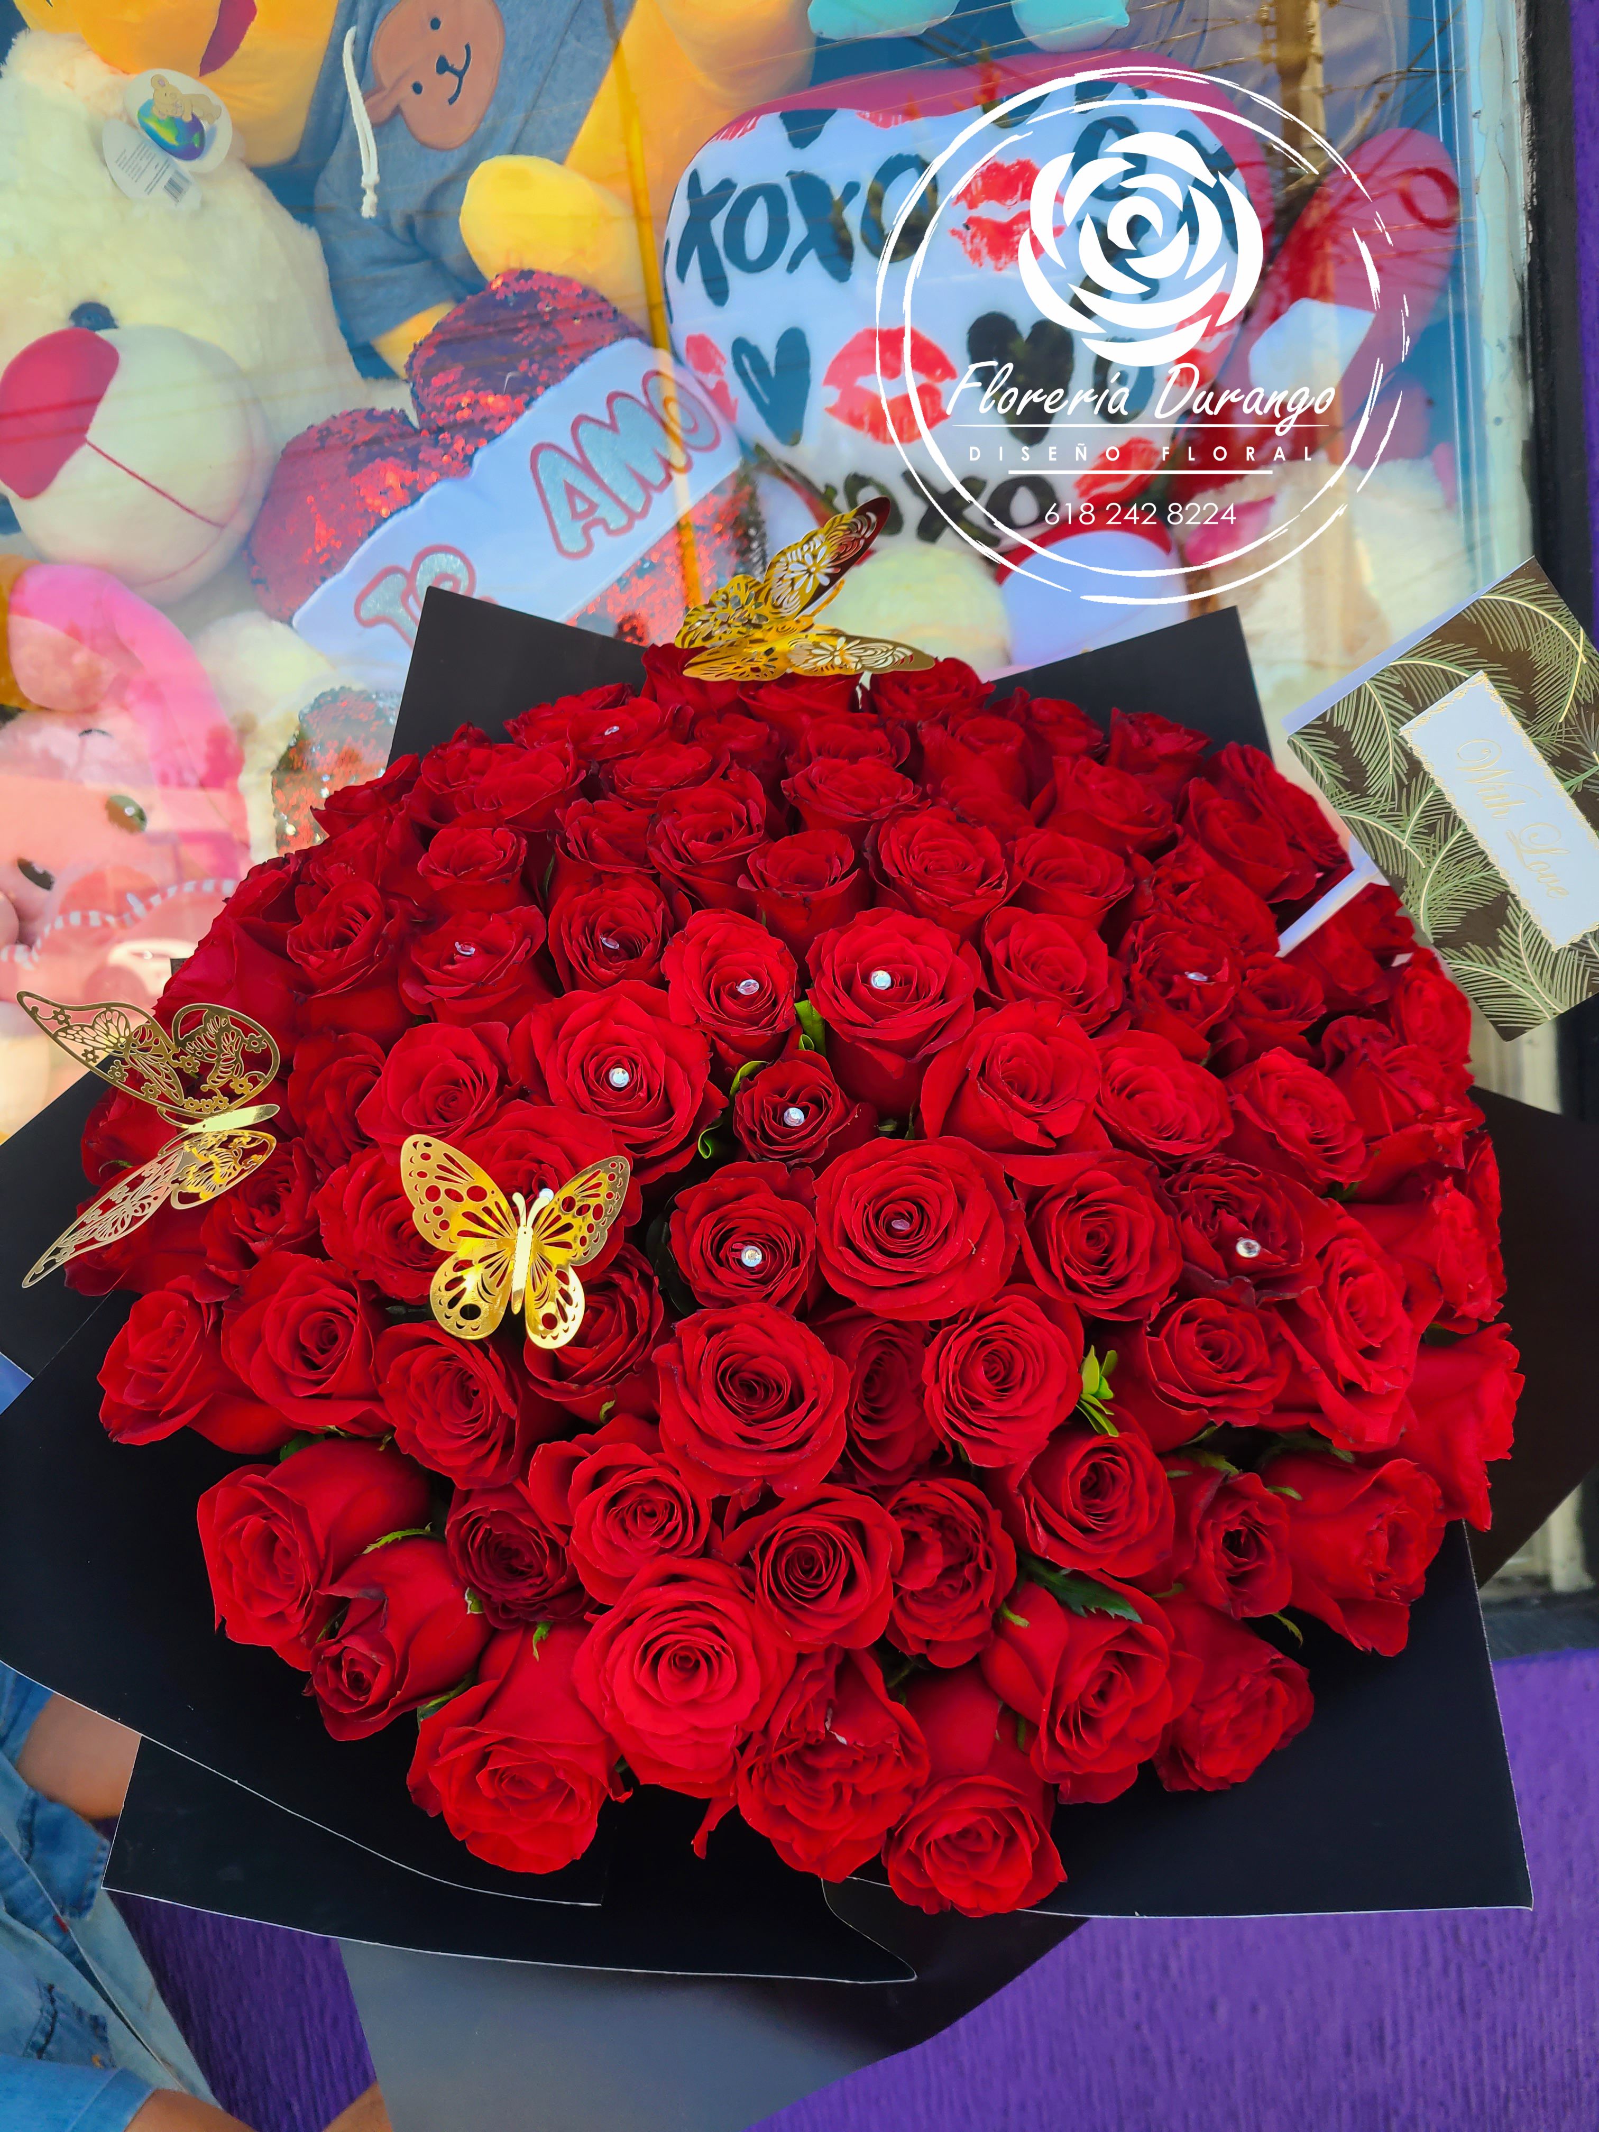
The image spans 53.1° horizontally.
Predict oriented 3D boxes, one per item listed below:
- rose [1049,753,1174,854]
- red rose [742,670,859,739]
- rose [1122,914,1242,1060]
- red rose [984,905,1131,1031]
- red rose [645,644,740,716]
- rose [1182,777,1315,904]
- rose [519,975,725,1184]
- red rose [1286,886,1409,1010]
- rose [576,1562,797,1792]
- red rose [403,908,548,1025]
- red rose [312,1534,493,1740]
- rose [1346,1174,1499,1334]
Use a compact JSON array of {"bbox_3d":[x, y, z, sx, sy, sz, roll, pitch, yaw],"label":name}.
[{"bbox_3d":[0.140,-0.108,0.735,0.058,0.052,0.058,15,51,0],"label":"rose"},{"bbox_3d":[0.000,-0.158,0.738,0.054,0.048,0.054,0,33,2],"label":"red rose"},{"bbox_3d":[0.158,-0.030,0.672,0.054,0.047,0.054,-13,56,-24],"label":"rose"},{"bbox_3d":[0.095,-0.028,0.629,0.055,0.050,0.055,32,51,6],"label":"red rose"},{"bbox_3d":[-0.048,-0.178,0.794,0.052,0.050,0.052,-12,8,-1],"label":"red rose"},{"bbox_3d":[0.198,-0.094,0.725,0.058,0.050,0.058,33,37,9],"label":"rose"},{"bbox_3d":[-0.066,0.011,0.611,0.070,0.070,0.054,-6,-29,6],"label":"rose"},{"bbox_3d":[0.234,-0.048,0.697,0.052,0.052,0.048,0,-37,-38],"label":"red rose"},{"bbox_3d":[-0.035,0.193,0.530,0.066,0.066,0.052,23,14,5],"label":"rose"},{"bbox_3d":[-0.135,-0.040,0.689,0.060,0.052,0.060,-4,47,14],"label":"red rose"},{"bbox_3d":[-0.137,0.201,0.585,0.056,0.056,0.064,-2,22,20],"label":"red rose"},{"bbox_3d":[0.228,0.070,0.590,0.055,0.055,0.054,5,-9,-39],"label":"rose"}]

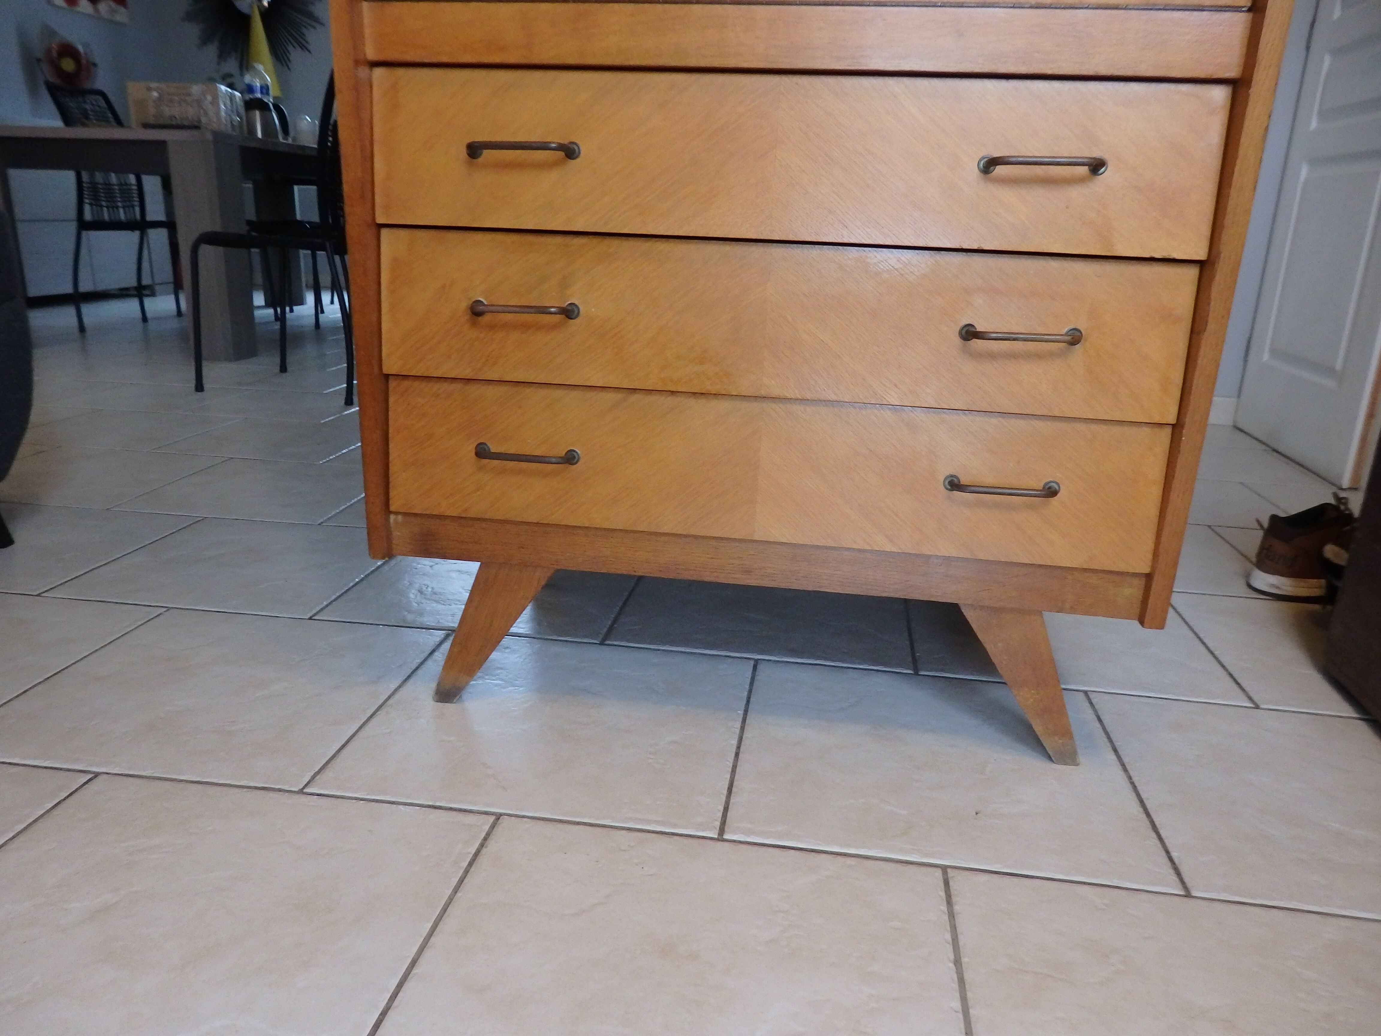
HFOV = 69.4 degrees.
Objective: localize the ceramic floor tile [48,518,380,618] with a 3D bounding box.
[{"bbox_3d":[-0.698,0.074,1.585,0.403,0.012,0.396,4,17,7],"label":"ceramic floor tile"}]

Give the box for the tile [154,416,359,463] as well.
[{"bbox_3d":[-0.984,-0.182,2.389,0.403,0.012,0.396,4,17,7],"label":"tile"}]

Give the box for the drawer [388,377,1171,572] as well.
[{"bbox_3d":[0.090,-0.091,1.168,0.791,0.150,0.320,4,17,7],"label":"drawer"}]

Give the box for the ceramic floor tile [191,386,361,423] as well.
[{"bbox_3d":[-1.131,-0.310,2.792,0.403,0.012,0.396,4,17,7],"label":"ceramic floor tile"}]

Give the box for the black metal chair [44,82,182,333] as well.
[{"bbox_3d":[-2.252,-1.265,4.147,0.550,0.950,0.450,4,17,7],"label":"black metal chair"}]

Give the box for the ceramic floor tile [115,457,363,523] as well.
[{"bbox_3d":[-0.836,-0.054,1.986,0.403,0.012,0.396,4,17,7],"label":"ceramic floor tile"}]

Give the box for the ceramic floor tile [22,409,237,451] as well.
[{"bbox_3d":[-1.389,-0.212,2.443,0.403,0.012,0.396,4,17,7],"label":"ceramic floor tile"}]

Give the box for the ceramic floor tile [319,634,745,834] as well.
[{"bbox_3d":[-0.147,0.231,1.129,0.403,0.012,0.396,4,17,7],"label":"ceramic floor tile"}]

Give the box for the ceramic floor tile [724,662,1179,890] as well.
[{"bbox_3d":[0.258,0.261,1.076,0.403,0.012,0.396,4,17,7],"label":"ceramic floor tile"}]

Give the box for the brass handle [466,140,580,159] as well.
[{"bbox_3d":[-0.164,-0.353,0.956,0.113,0.017,0.025,4,12,7],"label":"brass handle"}]

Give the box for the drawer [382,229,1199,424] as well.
[{"bbox_3d":[0.095,-0.235,1.124,0.791,0.150,0.320,4,17,7],"label":"drawer"}]

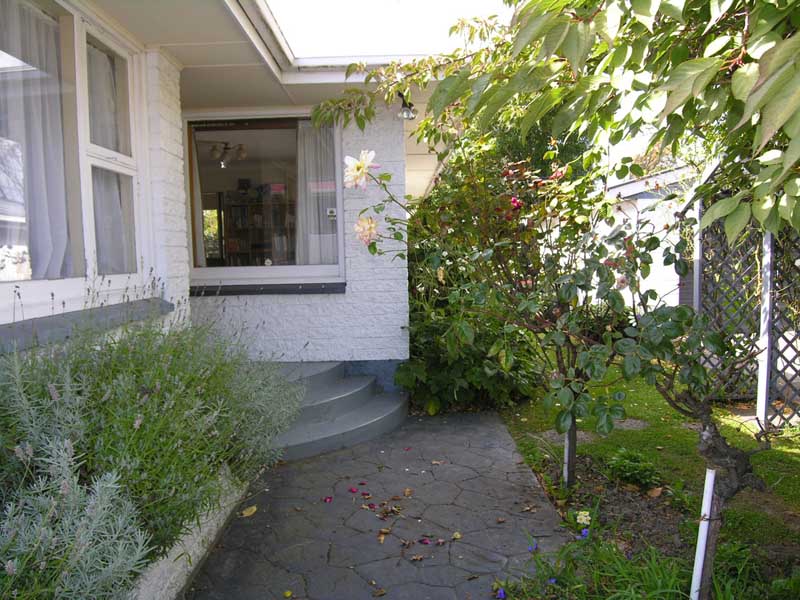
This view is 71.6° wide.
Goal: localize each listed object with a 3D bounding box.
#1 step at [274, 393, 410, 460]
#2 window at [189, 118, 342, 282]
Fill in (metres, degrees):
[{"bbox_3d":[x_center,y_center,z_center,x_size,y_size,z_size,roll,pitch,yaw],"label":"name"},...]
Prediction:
[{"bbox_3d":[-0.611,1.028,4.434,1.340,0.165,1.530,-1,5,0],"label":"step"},{"bbox_3d":[-1.220,-0.886,5.057,1.415,1.480,0.100,-1,5,0],"label":"window"}]

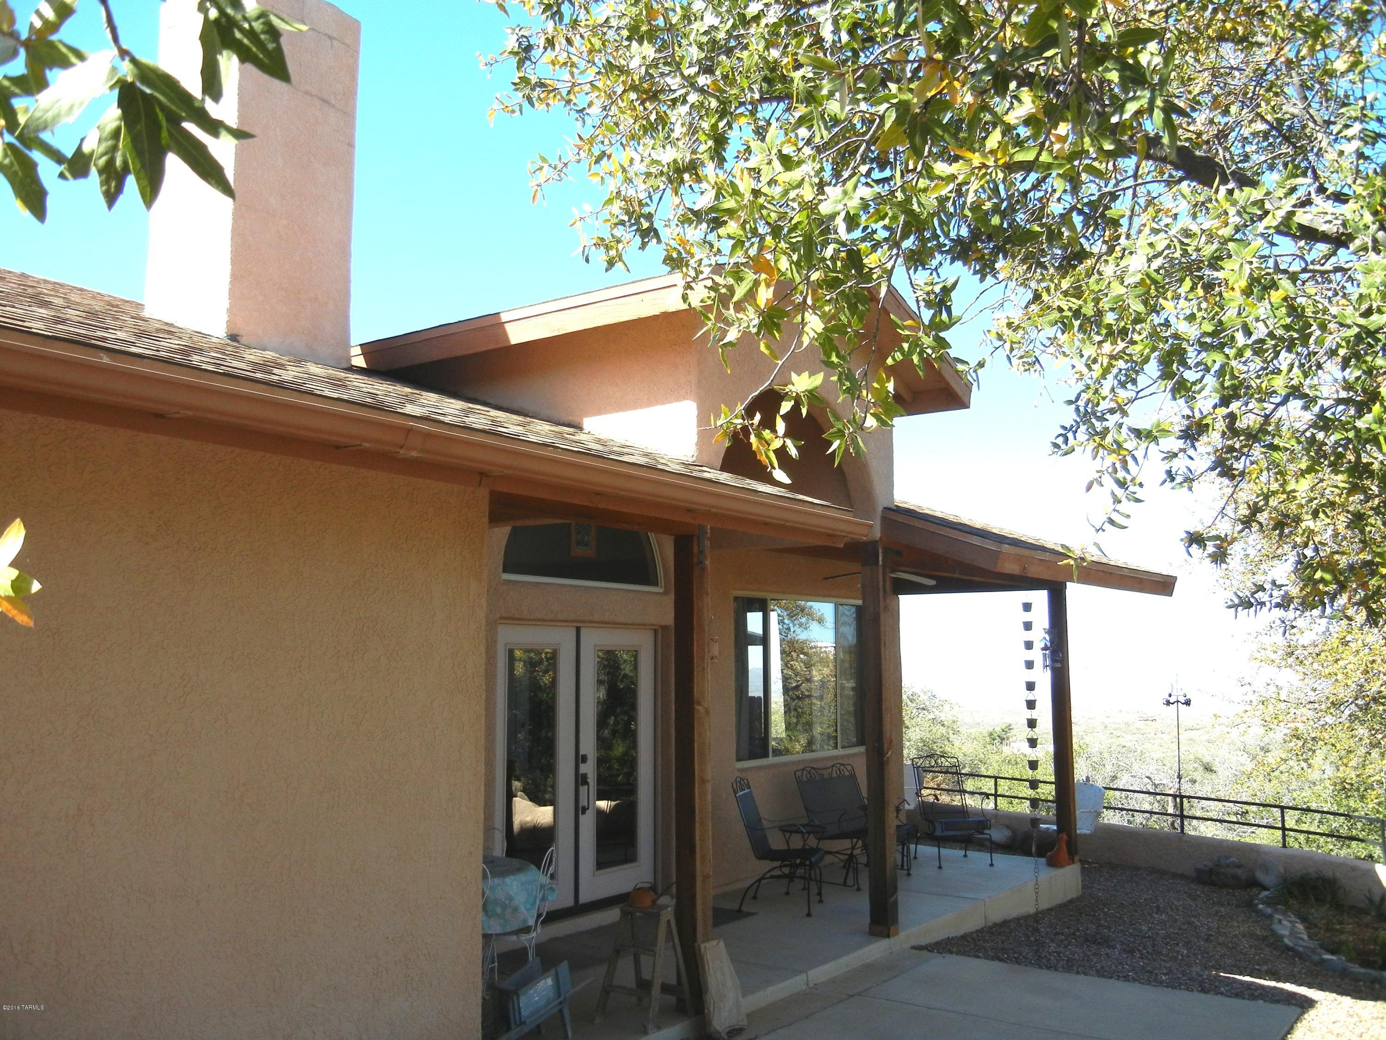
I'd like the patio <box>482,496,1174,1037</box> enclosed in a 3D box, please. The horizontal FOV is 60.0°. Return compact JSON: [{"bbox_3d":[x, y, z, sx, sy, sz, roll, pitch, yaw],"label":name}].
[{"bbox_3d":[1.150,1.721,9.709,2.550,3.233,7.854,-5,-9,36],"label":"patio"}]

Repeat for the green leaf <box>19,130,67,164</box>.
[{"bbox_3d":[-0.461,-0.264,0.850,0.050,0.012,0.025,32,19,0],"label":"green leaf"}]

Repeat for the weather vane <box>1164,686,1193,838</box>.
[{"bbox_3d":[5.331,2.594,13.200,0.330,1.700,0.260,-3,-7,21],"label":"weather vane"}]

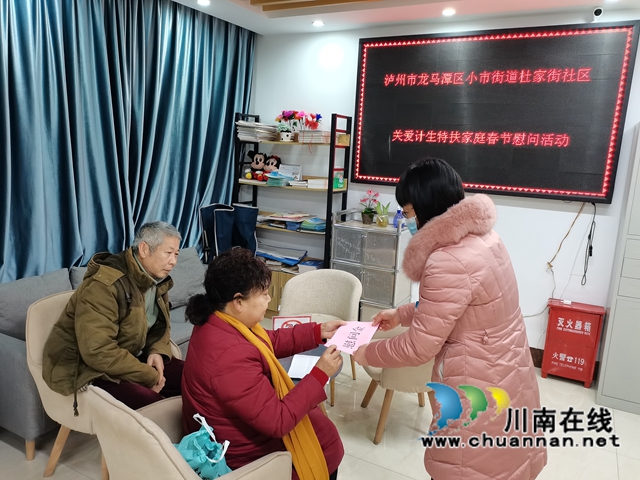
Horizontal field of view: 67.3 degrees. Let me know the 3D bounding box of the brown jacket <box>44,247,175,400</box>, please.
[{"bbox_3d":[-0.910,0.349,2.195,0.590,0.660,0.570,8,13,25],"label":"brown jacket"}]

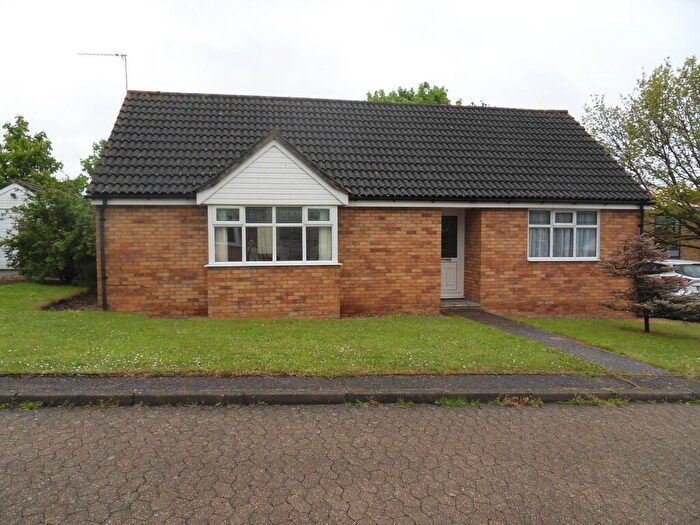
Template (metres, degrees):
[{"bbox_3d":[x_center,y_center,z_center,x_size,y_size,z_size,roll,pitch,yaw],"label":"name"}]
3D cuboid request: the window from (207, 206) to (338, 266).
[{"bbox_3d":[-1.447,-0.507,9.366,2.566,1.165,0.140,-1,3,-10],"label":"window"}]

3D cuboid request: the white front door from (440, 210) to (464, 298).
[{"bbox_3d":[2.287,-0.188,11.562,0.910,2.117,0.080,-1,3,-10],"label":"white front door"}]

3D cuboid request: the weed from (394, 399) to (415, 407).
[{"bbox_3d":[0.503,1.284,4.475,0.191,0.052,0.100,-1,3,-10],"label":"weed"}]

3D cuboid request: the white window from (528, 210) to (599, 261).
[{"bbox_3d":[4.916,-0.609,11.106,1.816,1.188,0.110,-1,3,-10],"label":"white window"}]

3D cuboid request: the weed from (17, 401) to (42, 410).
[{"bbox_3d":[-2.589,1.147,3.921,0.191,0.058,0.100,-1,3,-10],"label":"weed"}]

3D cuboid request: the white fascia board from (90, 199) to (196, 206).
[{"bbox_3d":[-3.977,-1.173,9.423,1.942,0.135,0.030,-1,3,-10],"label":"white fascia board"}]

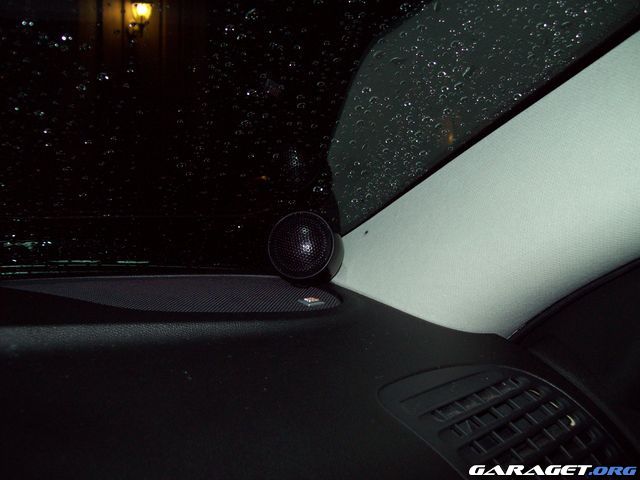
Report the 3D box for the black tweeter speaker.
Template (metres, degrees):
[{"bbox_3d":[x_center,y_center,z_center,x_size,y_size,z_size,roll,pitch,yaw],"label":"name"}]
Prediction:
[{"bbox_3d":[-0.011,0.007,0.531,0.054,0.054,0.036,2,-11,13],"label":"black tweeter speaker"}]

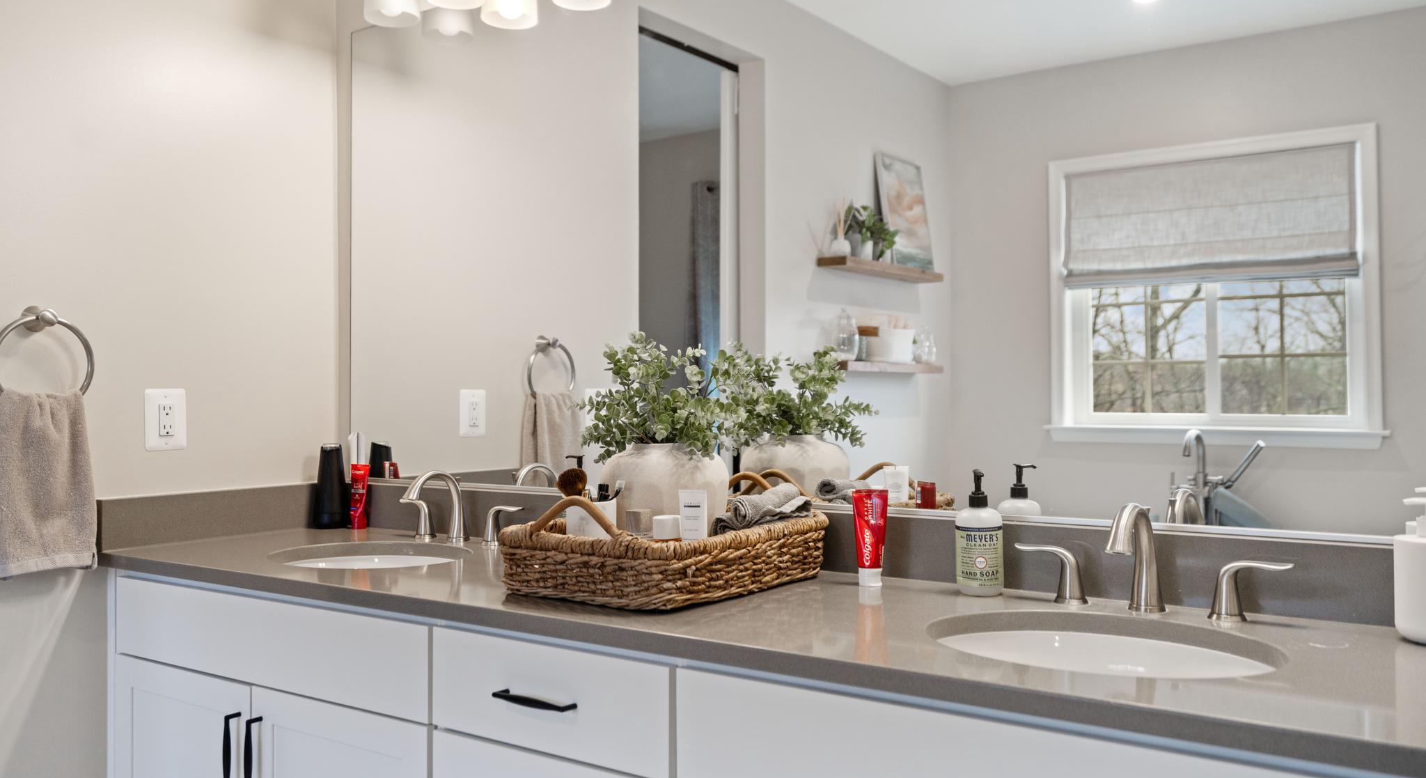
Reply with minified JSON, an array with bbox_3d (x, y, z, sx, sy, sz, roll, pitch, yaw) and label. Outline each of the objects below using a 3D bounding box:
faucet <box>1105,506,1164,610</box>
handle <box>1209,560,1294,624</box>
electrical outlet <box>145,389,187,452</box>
[{"bbox_3d":[0.569,0.234,1.499,0.048,0.149,0.173,-1,0,37],"label":"faucet"},{"bbox_3d":[0.709,0.268,1.462,0.105,0.081,0.047,-1,0,38],"label":"handle"},{"bbox_3d":[-1.111,0.061,2.251,0.009,0.123,0.082,-1,-1,35],"label":"electrical outlet"}]

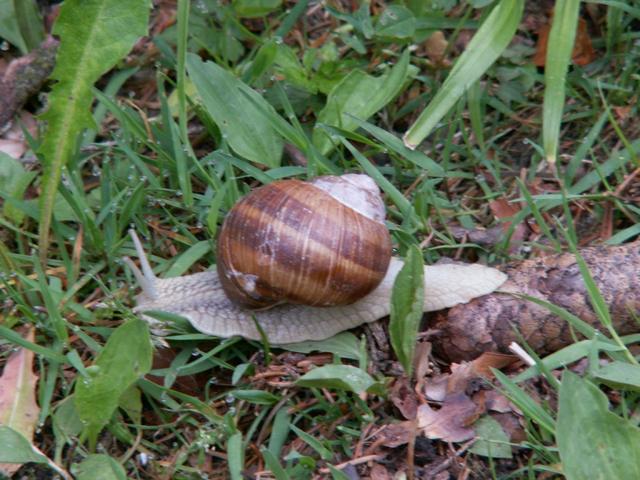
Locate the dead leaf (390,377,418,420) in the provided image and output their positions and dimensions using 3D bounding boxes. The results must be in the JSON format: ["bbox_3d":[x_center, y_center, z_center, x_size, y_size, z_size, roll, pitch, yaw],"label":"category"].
[{"bbox_3d":[0.020,0.038,1.132,0.007,0.003,0.011,0,67,0],"label":"dead leaf"}]

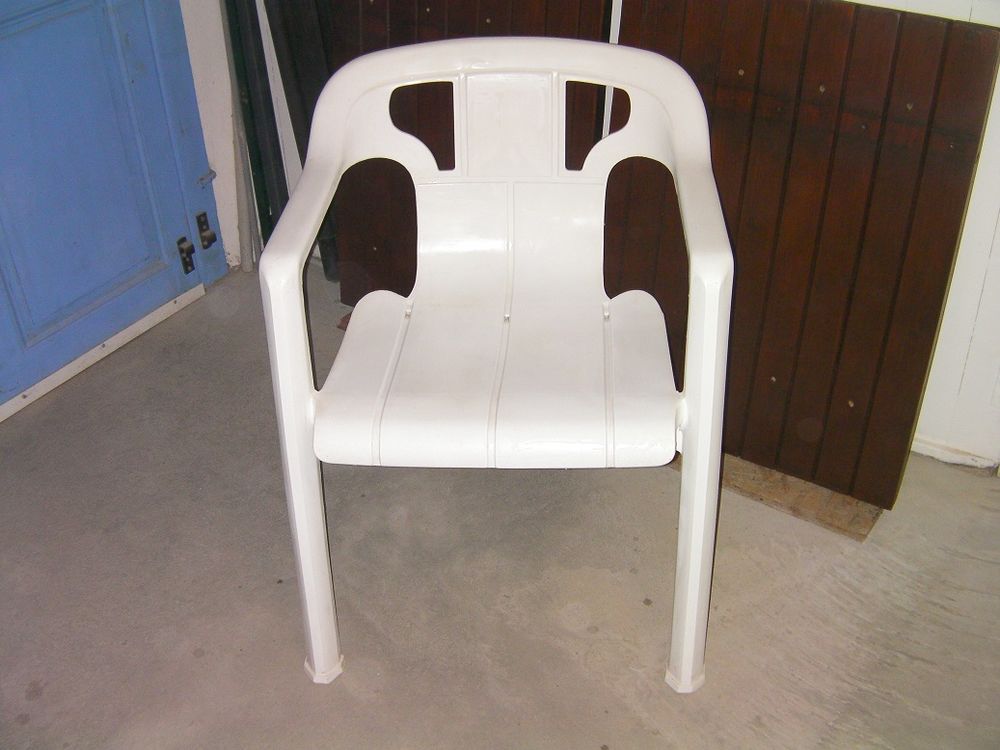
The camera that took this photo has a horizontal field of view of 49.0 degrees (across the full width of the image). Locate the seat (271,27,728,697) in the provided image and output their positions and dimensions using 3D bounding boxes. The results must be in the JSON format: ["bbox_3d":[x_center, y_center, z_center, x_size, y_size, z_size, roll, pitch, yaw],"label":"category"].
[{"bbox_3d":[0.011,-0.032,1.575,0.567,0.775,0.565,0,32,4],"label":"seat"}]

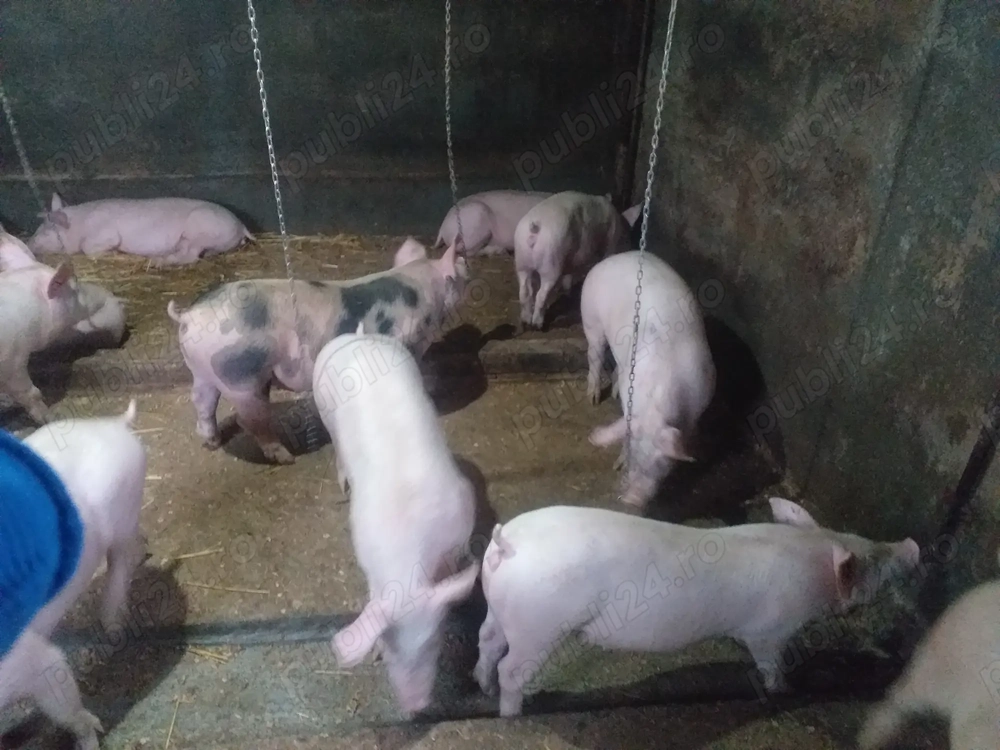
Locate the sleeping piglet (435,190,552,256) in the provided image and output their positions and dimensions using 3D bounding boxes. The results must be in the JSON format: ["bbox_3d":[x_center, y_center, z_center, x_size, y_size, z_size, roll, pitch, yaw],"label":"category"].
[{"bbox_3d":[0.130,-0.689,3.414,0.840,0.280,0.270,0,32,0],"label":"sleeping piglet"}]

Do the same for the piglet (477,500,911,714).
[{"bbox_3d":[0.395,0.474,1.581,0.880,0.520,0.290,-2,32,-3],"label":"piglet"}]

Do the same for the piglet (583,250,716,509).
[{"bbox_3d":[0.440,-0.004,2.356,0.310,0.510,0.820,3,32,4],"label":"piglet"}]

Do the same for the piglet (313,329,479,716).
[{"bbox_3d":[-0.265,0.303,1.864,0.320,0.510,0.880,-8,33,-12],"label":"piglet"}]

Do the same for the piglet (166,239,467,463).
[{"bbox_3d":[-0.530,-0.069,2.422,0.880,0.550,0.290,-11,34,-18],"label":"piglet"}]

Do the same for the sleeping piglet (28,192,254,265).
[{"bbox_3d":[-1.540,-0.666,3.369,0.900,0.290,0.300,0,32,0],"label":"sleeping piglet"}]

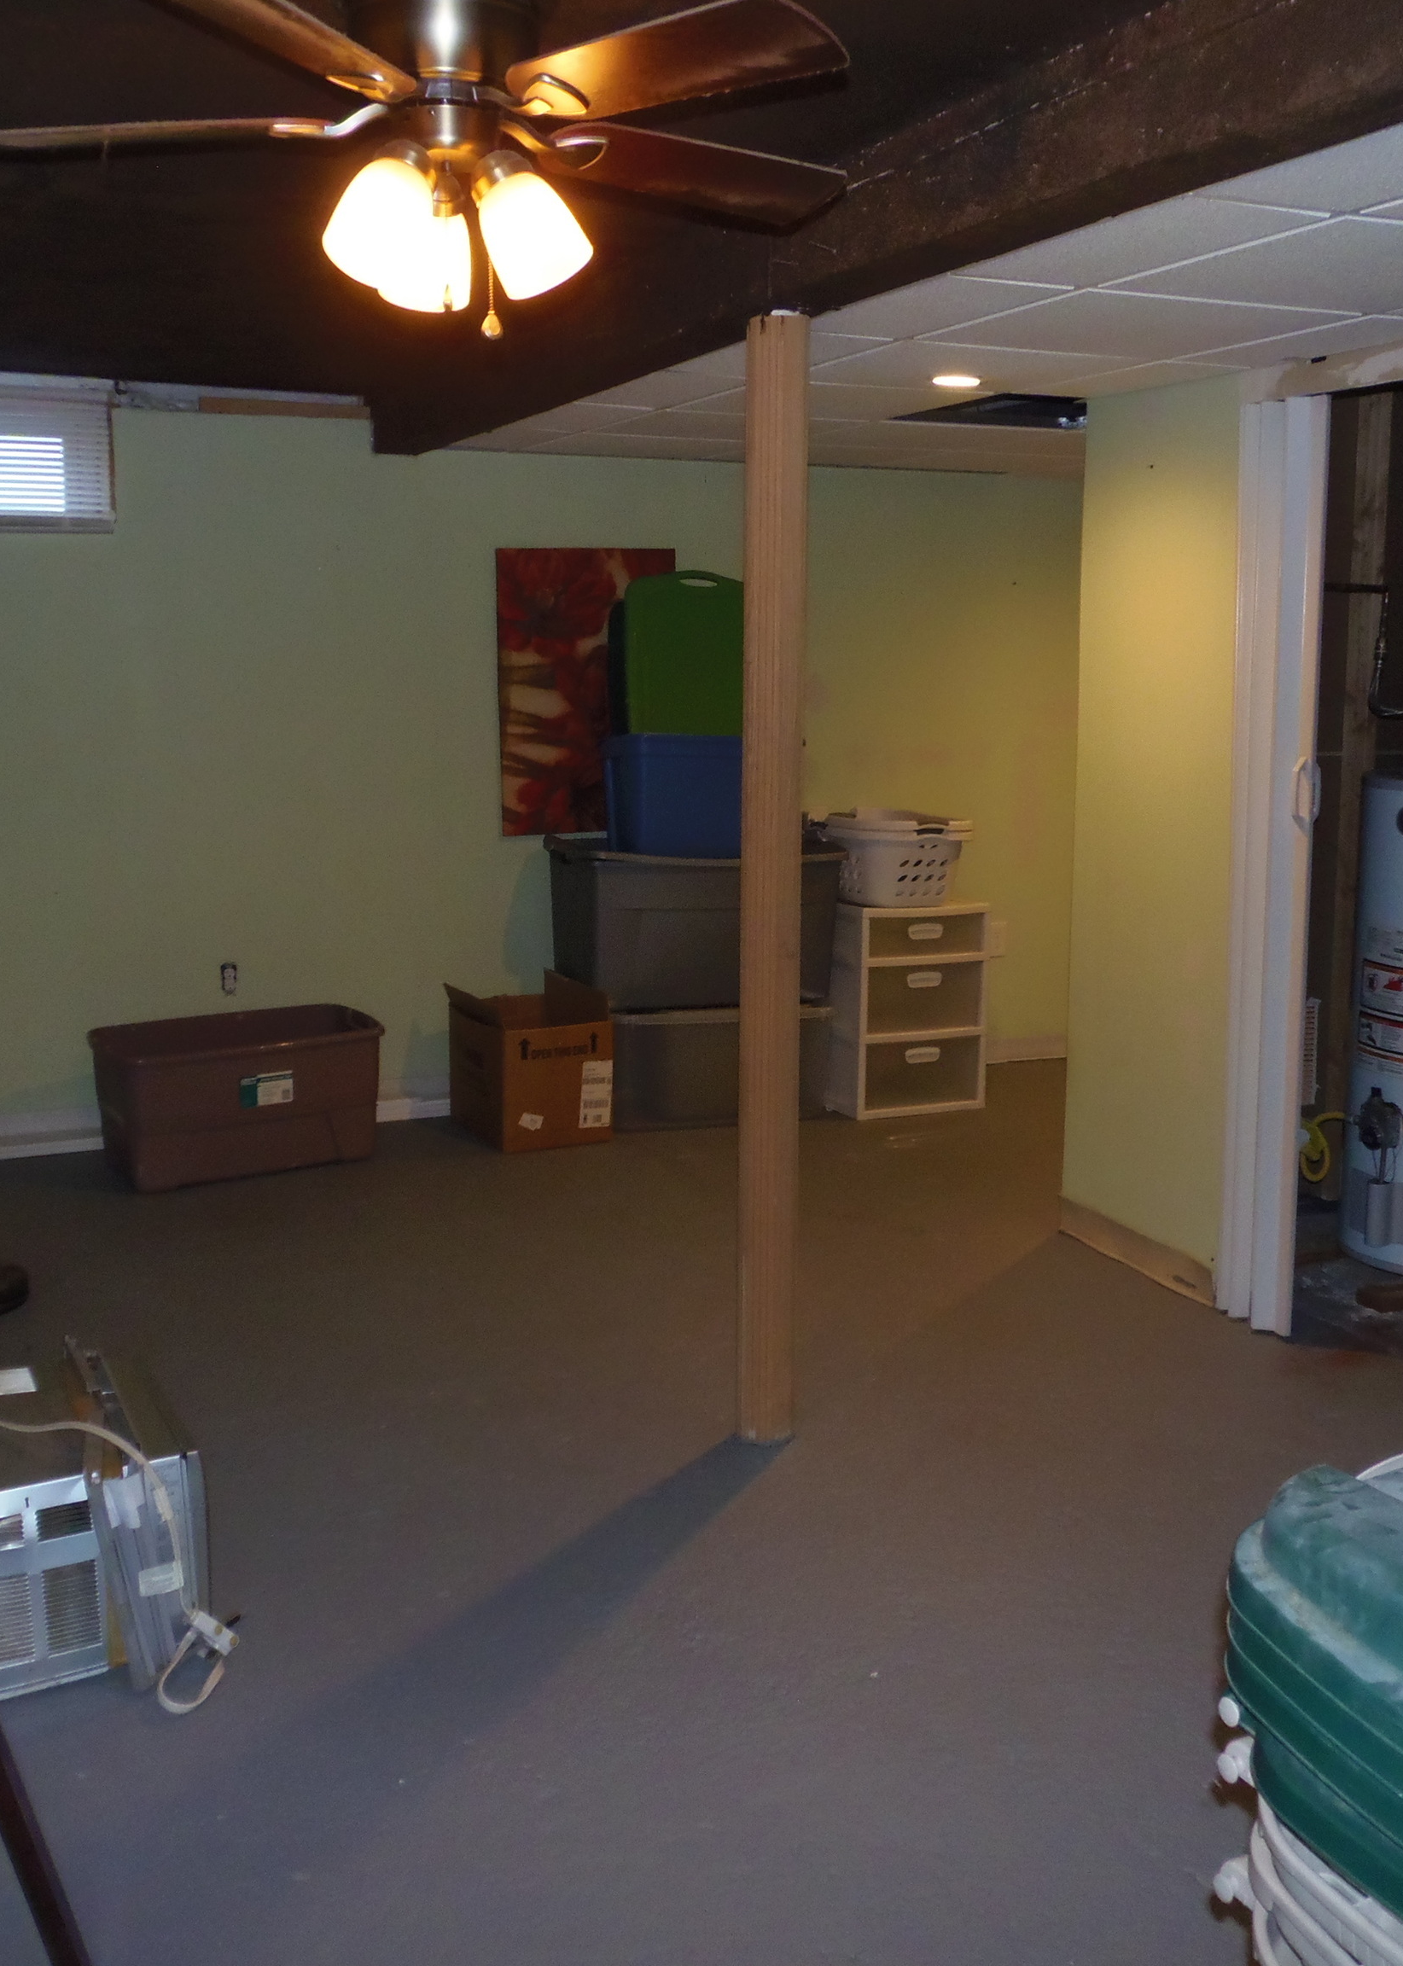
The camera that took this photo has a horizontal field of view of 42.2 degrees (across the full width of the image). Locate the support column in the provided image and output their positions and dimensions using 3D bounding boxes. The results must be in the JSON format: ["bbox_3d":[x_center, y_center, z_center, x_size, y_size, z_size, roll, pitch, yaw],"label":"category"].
[{"bbox_3d":[0.136,-0.148,3.472,0.110,2.150,0.110,-4,12,-23],"label":"support column"}]

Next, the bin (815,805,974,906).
[{"bbox_3d":[0.617,-0.440,6.225,0.450,0.300,0.590,-4,12,-23],"label":"bin"}]

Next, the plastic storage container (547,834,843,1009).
[{"bbox_3d":[-0.026,-0.201,5.986,0.880,0.485,0.520,-3,11,-15],"label":"plastic storage container"}]

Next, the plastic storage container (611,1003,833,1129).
[{"bbox_3d":[-0.021,0.240,6.105,0.800,0.415,0.500,-3,11,-15],"label":"plastic storage container"}]

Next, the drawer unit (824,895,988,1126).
[{"bbox_3d":[0.668,0.058,6.269,0.487,0.715,0.390,-4,11,-22],"label":"drawer unit"}]

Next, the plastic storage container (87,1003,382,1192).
[{"bbox_3d":[-1.413,0.343,5.570,0.805,0.400,0.522,-7,13,-32],"label":"plastic storage container"}]

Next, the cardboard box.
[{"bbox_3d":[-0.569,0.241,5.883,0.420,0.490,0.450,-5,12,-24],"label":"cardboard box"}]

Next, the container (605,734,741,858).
[{"bbox_3d":[-0.036,-0.631,5.906,0.480,0.385,0.470,-3,11,-17],"label":"container"}]

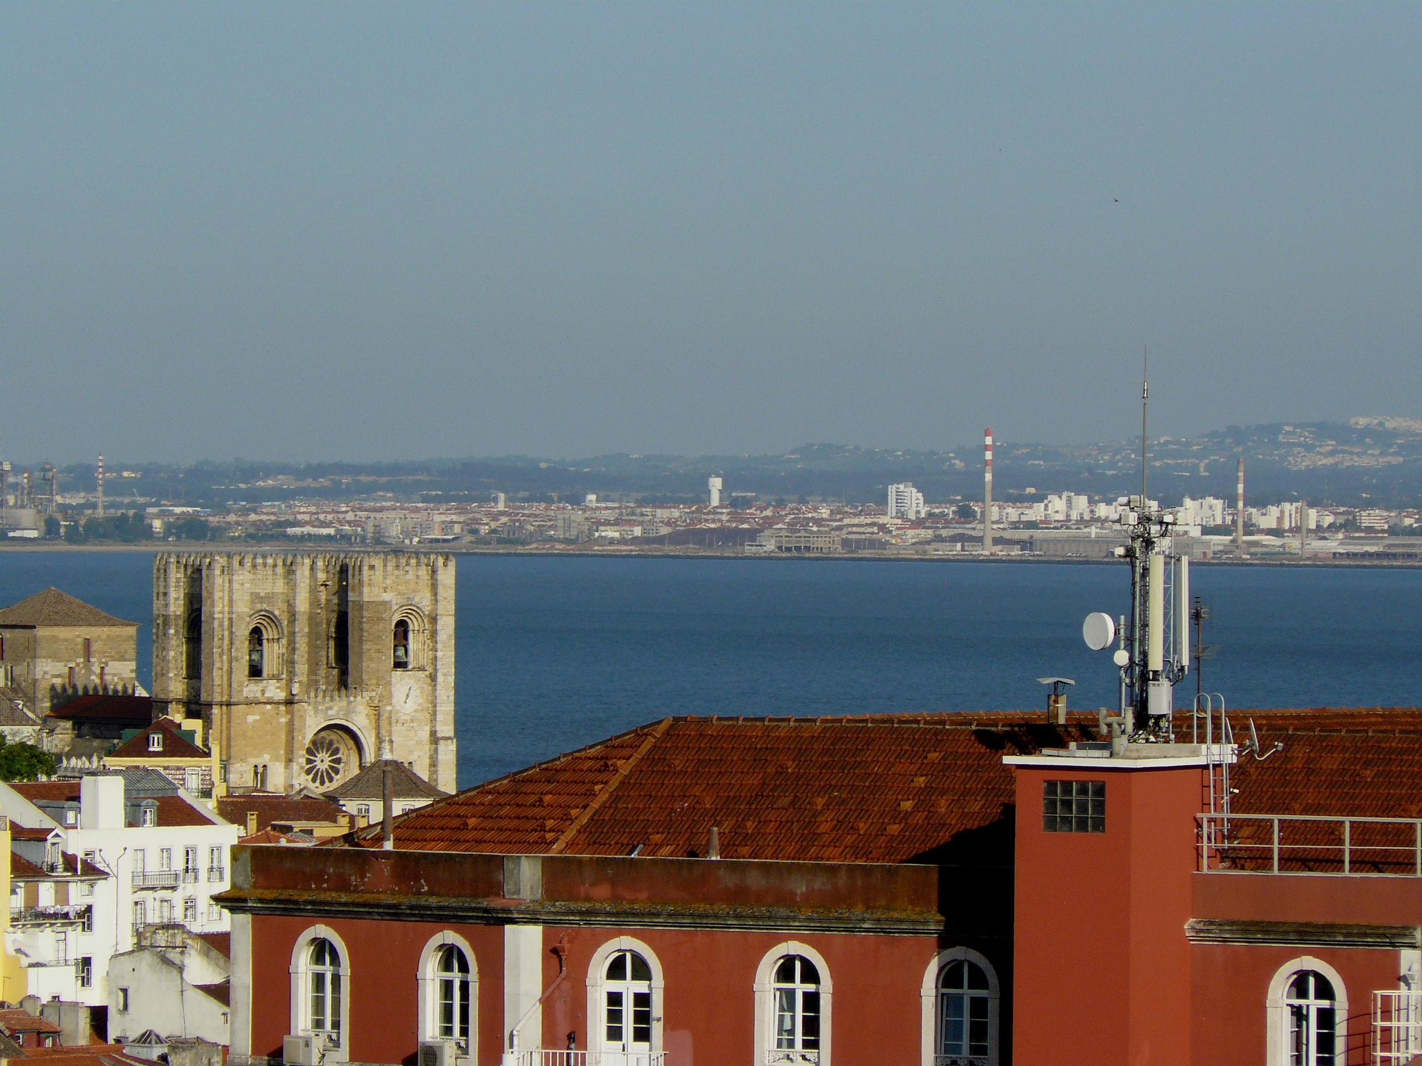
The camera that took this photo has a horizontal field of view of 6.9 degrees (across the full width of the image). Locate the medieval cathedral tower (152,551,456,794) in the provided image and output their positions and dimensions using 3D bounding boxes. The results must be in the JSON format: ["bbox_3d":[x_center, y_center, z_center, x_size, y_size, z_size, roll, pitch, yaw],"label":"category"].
[{"bbox_3d":[-39.316,17.241,1140.000,29.500,31.000,10.000,0,1,-40],"label":"medieval cathedral tower"}]

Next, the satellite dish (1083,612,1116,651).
[{"bbox_3d":[6.450,1.635,195.000,0.230,0.640,0.640,0,1,-41],"label":"satellite dish"}]

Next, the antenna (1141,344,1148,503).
[{"bbox_3d":[7.181,-1.810,195.000,0.090,2.650,0.090,1,0,0],"label":"antenna"}]

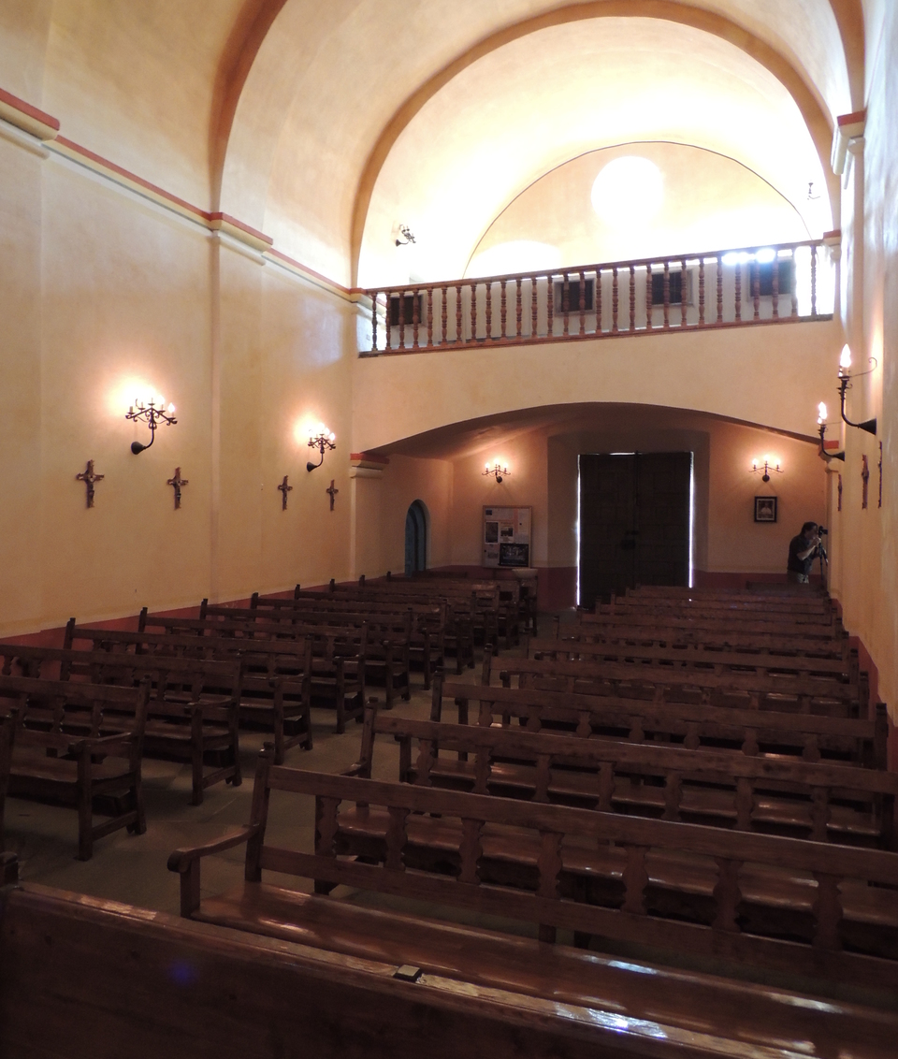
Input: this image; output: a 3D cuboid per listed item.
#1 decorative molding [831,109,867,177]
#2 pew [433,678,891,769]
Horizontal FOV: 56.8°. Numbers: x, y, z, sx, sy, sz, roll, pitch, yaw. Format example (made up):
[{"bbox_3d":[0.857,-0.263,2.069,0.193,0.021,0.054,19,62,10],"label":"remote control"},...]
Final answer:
[{"bbox_3d":[3.563,-3.312,7.435,0.227,0.369,0.945,1,1,22],"label":"decorative molding"},{"bbox_3d":[0.954,1.311,4.352,2.470,0.906,0.601,1,1,22],"label":"pew"}]

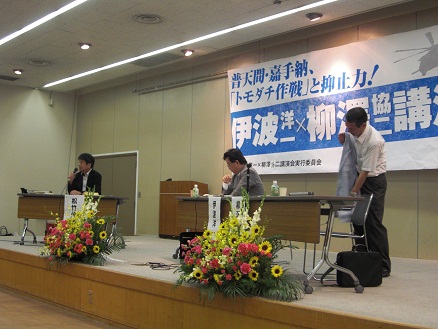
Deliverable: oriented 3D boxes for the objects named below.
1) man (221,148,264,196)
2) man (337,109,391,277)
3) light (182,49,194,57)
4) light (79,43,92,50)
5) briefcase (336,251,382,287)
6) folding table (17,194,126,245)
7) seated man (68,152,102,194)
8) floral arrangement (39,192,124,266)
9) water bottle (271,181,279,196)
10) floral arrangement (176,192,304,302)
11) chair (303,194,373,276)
[{"bbox_3d":[0.266,0.467,6.580,0.640,1.260,0.490,3,-4,-21],"label":"man"},{"bbox_3d":[1.366,0.256,5.450,0.520,1.580,0.460,3,-4,-19],"label":"man"},{"bbox_3d":[-0.543,-1.990,10.364,0.220,0.090,0.220,5,-6,-41],"label":"light"},{"bbox_3d":[-2.329,-2.055,10.162,0.230,0.090,0.230,2,-4,0],"label":"light"},{"bbox_3d":[1.160,0.850,4.800,0.365,0.290,0.130,2,-4,2],"label":"briefcase"},{"bbox_3d":[-2.022,0.794,8.117,1.500,0.700,0.450,1,-4,12],"label":"folding table"},{"bbox_3d":[-1.937,0.505,8.450,0.500,1.330,0.660,1,-4,15],"label":"seated man"},{"bbox_3d":[-1.402,0.652,5.980,0.820,0.730,0.640,0,-4,22],"label":"floral arrangement"},{"bbox_3d":[0.486,0.214,5.100,0.068,0.138,0.068,2,-4,0],"label":"water bottle"},{"bbox_3d":[0.158,0.583,4.280,0.880,0.750,0.660,0,-4,22],"label":"floral arrangement"},{"bbox_3d":[1.065,0.637,5.220,0.530,0.760,0.460,2,-4,-7],"label":"chair"}]

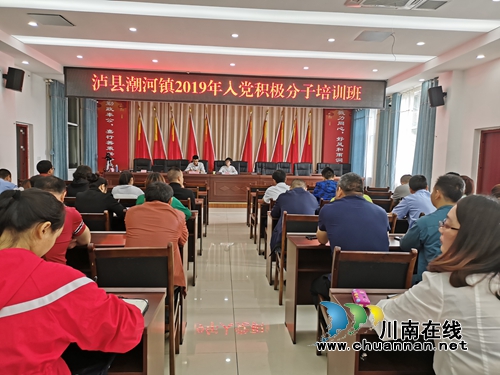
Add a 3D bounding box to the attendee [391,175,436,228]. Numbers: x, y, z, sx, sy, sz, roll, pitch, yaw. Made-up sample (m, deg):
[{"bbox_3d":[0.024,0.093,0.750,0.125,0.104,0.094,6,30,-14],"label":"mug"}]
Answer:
[{"bbox_3d":[1.789,0.490,4.207,0.520,1.240,0.780,1,4,-12],"label":"attendee"}]

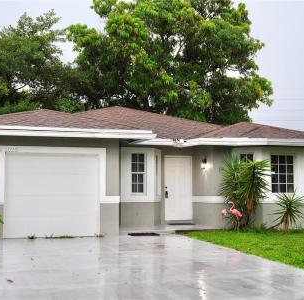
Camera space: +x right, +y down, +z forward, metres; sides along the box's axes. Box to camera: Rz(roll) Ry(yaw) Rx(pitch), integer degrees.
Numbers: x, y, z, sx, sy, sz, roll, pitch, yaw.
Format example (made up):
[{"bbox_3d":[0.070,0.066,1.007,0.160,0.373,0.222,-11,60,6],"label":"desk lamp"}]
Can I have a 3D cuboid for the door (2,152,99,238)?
[{"bbox_3d":[-2.500,1.155,13.380,2.420,2.140,0.100,1,-5,-18],"label":"door"}]

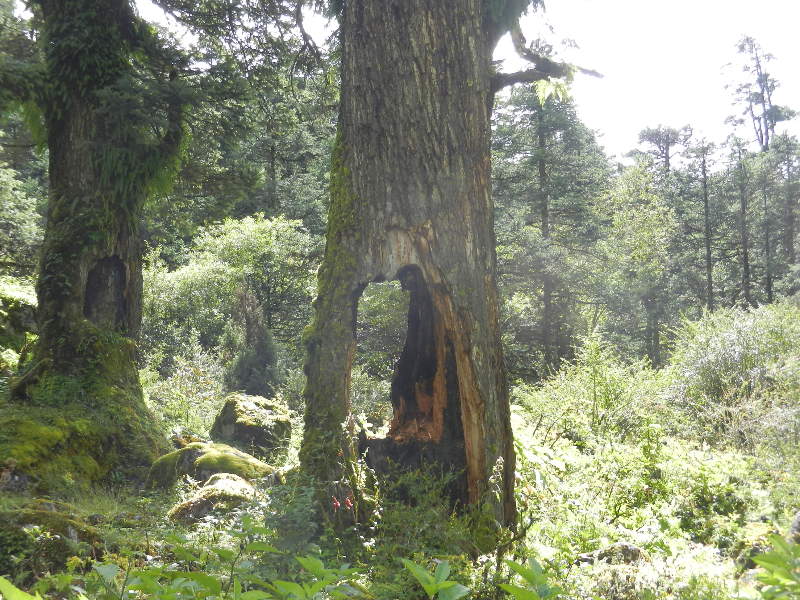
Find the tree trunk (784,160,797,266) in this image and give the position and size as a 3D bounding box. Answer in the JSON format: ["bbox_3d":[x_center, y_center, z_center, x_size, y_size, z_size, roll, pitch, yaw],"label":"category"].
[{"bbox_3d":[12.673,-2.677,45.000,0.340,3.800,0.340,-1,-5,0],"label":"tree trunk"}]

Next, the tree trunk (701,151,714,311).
[{"bbox_3d":[9.979,-2.191,45.000,0.300,5.300,0.300,-1,-5,0],"label":"tree trunk"}]

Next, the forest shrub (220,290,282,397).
[{"bbox_3d":[-1.981,0.594,18.500,0.850,1.450,0.800,-1,-5,0],"label":"forest shrub"}]

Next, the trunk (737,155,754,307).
[{"bbox_3d":[11.213,-2.158,45.000,0.380,5.100,0.370,-1,-5,0],"label":"trunk"}]

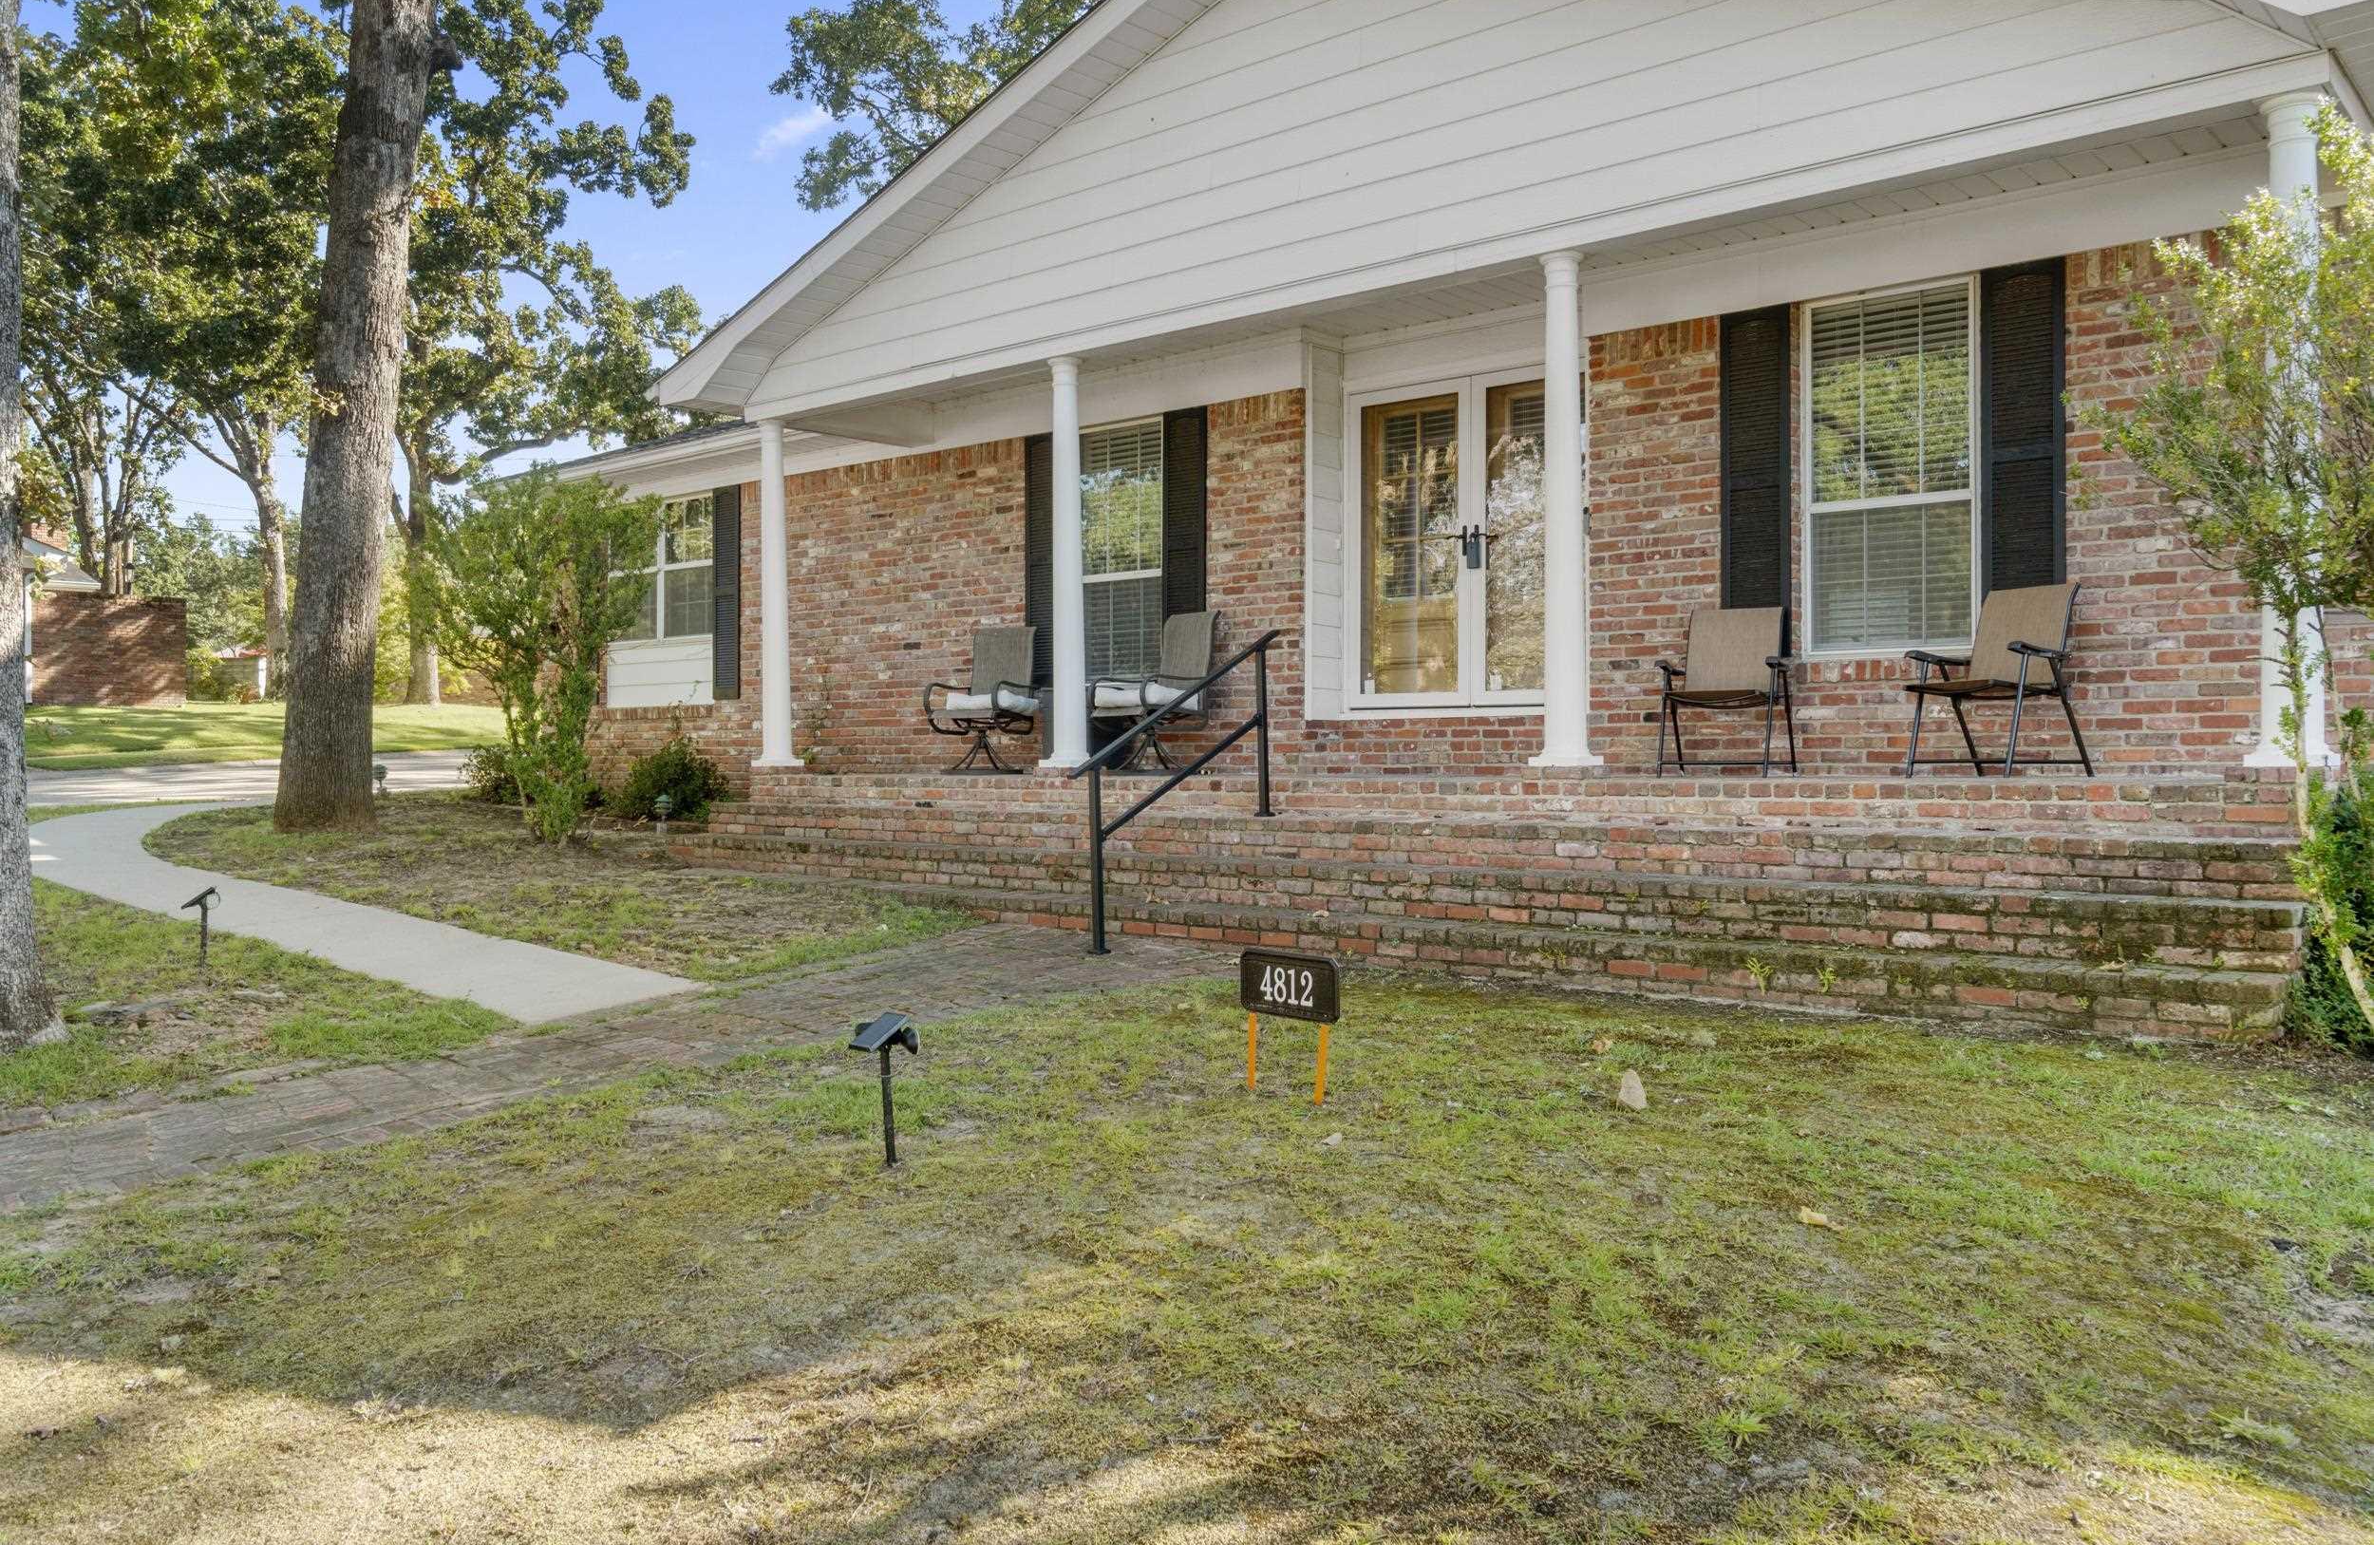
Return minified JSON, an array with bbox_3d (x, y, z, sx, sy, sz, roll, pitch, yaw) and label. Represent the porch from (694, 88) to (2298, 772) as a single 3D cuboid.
[{"bbox_3d":[1.011,-1.175,9.766,9.221,2.450,1.703,0,0,41],"label":"porch"}]

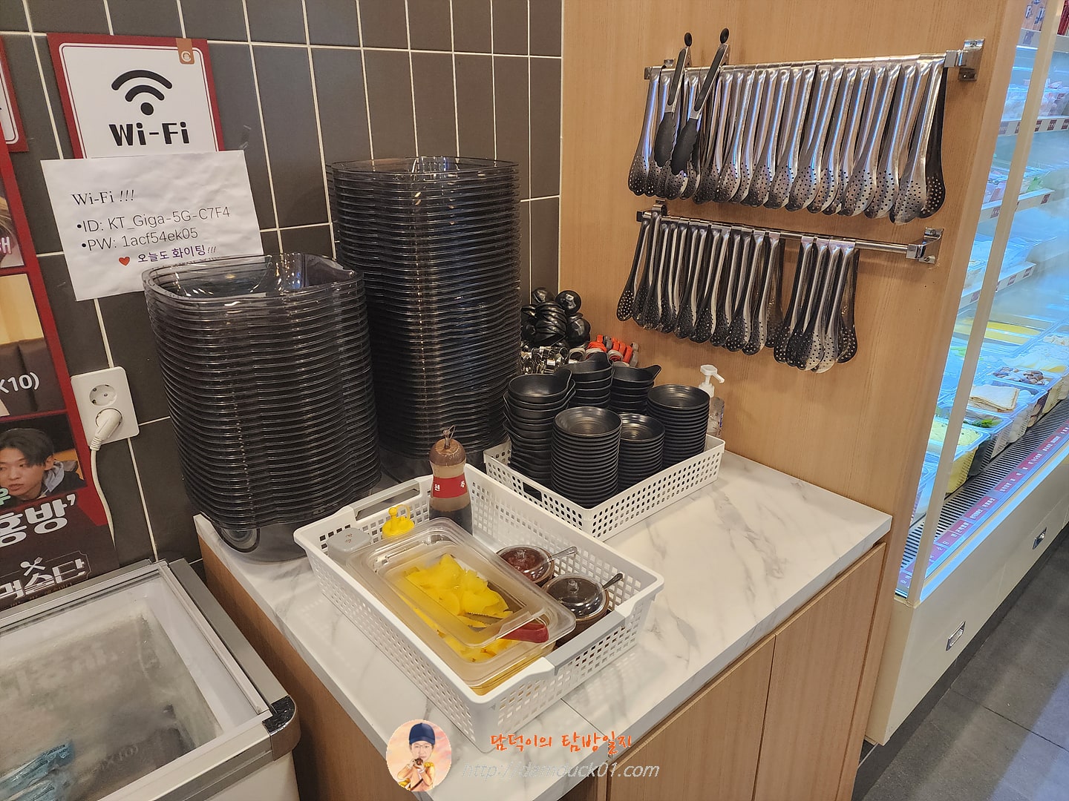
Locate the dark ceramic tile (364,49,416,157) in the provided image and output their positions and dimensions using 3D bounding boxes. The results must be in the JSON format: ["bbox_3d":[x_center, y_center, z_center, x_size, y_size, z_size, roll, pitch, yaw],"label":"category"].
[{"bbox_3d":[-0.279,-0.515,1.385,0.100,0.300,0.010,-19,30,-38],"label":"dark ceramic tile"}]

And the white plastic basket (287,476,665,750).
[{"bbox_3d":[-0.089,0.262,1.023,0.330,0.118,0.450,-19,30,-38],"label":"white plastic basket"}]

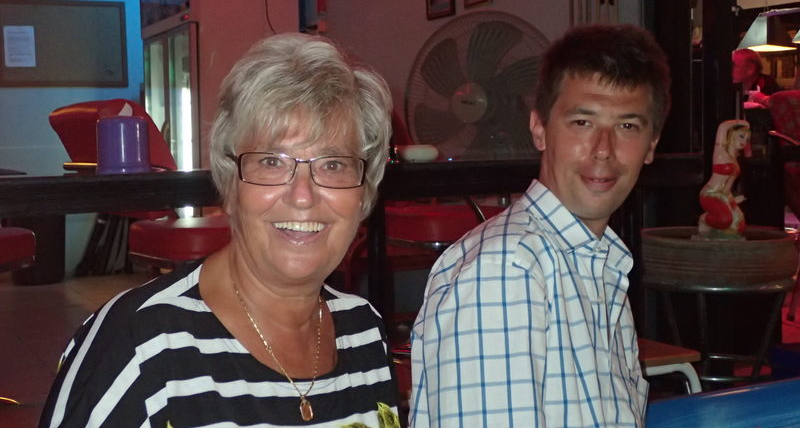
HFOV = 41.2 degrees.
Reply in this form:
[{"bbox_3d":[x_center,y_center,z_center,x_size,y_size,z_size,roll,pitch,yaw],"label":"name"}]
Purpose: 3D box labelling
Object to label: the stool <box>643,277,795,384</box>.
[{"bbox_3d":[0.818,0.511,2.722,0.375,0.700,0.375,-1,4,0],"label":"stool"}]

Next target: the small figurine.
[{"bbox_3d":[0.813,-0.085,2.680,0.130,0.300,0.110,1,5,38],"label":"small figurine"}]

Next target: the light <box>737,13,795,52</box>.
[{"bbox_3d":[2.765,-1.373,8.000,0.330,0.280,0.330,-4,4,-32],"label":"light"}]

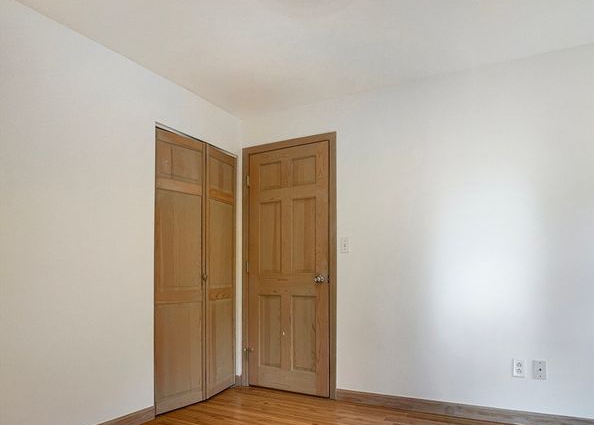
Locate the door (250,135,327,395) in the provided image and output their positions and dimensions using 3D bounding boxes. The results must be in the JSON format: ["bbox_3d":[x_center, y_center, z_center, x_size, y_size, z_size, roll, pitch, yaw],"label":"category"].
[{"bbox_3d":[-0.072,0.460,4.051,0.795,2.030,0.050,-3,-6,32],"label":"door"}]

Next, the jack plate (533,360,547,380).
[{"bbox_3d":[1.557,1.014,3.085,0.072,0.117,0.012,-4,-7,28],"label":"jack plate"}]

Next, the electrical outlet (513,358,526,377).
[{"bbox_3d":[1.453,1.018,3.141,0.072,0.117,0.012,-4,-7,28],"label":"electrical outlet"}]

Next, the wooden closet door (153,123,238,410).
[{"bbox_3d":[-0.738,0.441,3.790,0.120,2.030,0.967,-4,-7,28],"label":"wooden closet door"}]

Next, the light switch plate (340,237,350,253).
[{"bbox_3d":[0.382,0.261,3.806,0.072,0.117,0.012,-4,-7,28],"label":"light switch plate"}]

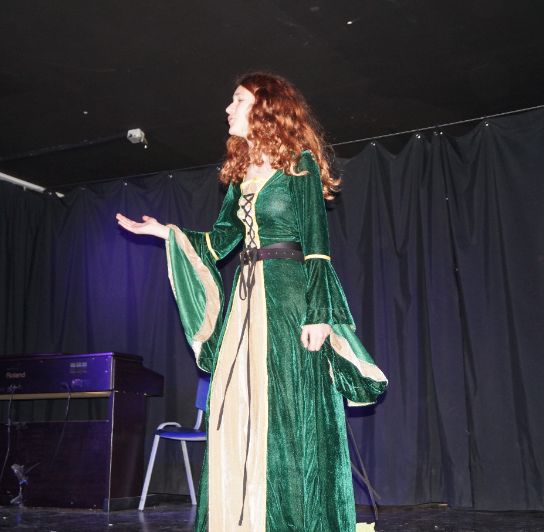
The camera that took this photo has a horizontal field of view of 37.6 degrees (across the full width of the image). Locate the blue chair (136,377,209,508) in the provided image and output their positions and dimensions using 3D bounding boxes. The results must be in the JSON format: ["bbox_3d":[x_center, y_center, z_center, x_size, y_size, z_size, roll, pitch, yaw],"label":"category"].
[{"bbox_3d":[-0.386,0.986,4.638,0.530,0.810,0.540,-8,-14,32],"label":"blue chair"}]

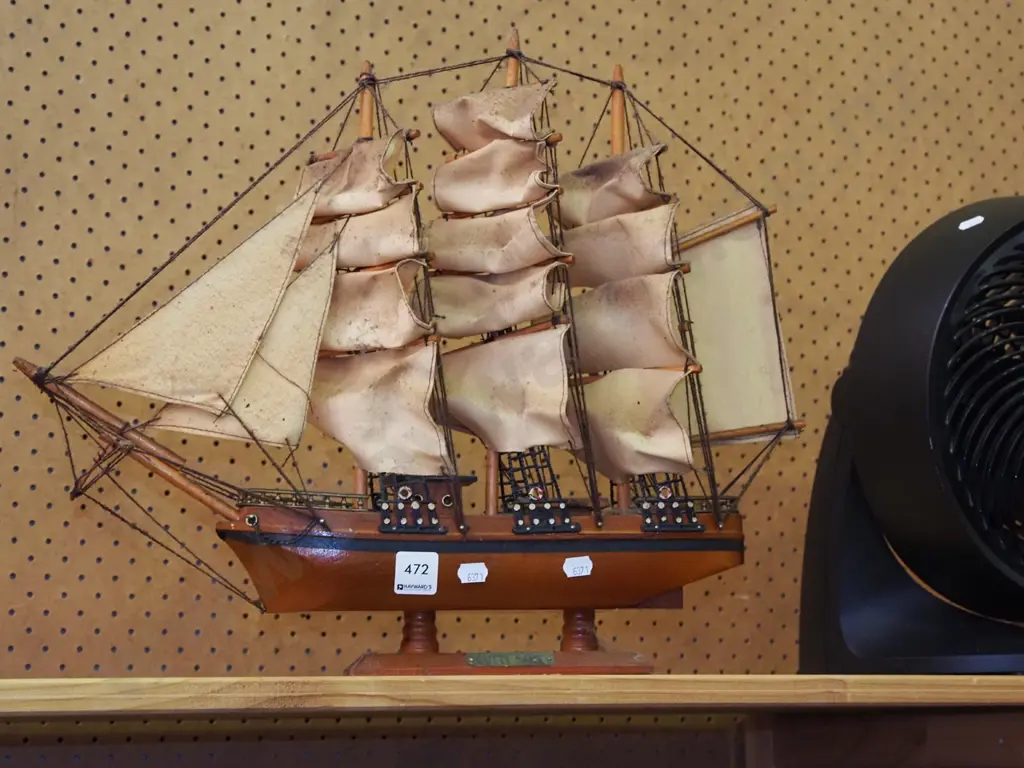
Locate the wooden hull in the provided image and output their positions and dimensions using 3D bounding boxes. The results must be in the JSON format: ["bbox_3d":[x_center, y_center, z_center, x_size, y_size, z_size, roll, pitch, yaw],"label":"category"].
[{"bbox_3d":[-0.020,0.132,1.710,0.395,0.075,0.085,1,-9,-10],"label":"wooden hull"}]

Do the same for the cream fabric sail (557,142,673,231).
[{"bbox_3d":[0.074,-0.148,1.750,0.114,0.052,0.035,-8,-12,43],"label":"cream fabric sail"}]

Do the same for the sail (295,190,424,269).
[{"bbox_3d":[-0.119,-0.111,1.720,0.125,0.050,0.030,-7,-11,39],"label":"sail"}]

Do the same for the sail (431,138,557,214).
[{"bbox_3d":[-0.017,-0.157,1.751,0.124,0.054,0.032,-8,-11,41],"label":"sail"}]

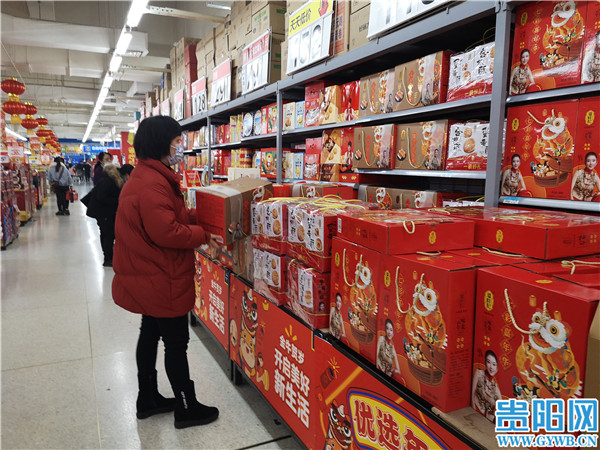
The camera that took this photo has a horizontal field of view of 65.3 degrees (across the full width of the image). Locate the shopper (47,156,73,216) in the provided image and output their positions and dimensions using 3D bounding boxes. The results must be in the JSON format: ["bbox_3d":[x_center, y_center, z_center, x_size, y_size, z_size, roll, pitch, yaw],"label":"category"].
[{"bbox_3d":[-6.909,-1.111,13.500,0.620,1.670,0.420,-5,8,-37],"label":"shopper"}]

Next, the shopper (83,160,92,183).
[{"bbox_3d":[-15.892,-4.001,35.000,0.520,1.660,0.360,-3,7,-26],"label":"shopper"}]

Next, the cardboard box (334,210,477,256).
[{"bbox_3d":[0.377,0.023,1.754,0.350,0.097,0.370,-2,7,-23],"label":"cardboard box"}]

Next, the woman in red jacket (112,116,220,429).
[{"bbox_3d":[-0.695,0.259,2.478,0.560,1.625,0.520,-3,7,-26],"label":"woman in red jacket"}]

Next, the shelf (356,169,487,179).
[{"bbox_3d":[0.851,-0.301,2.750,0.460,0.035,1.170,-3,7,-26],"label":"shelf"}]

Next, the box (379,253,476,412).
[{"bbox_3d":[0.391,0.309,1.471,0.108,0.400,0.335,-3,7,-25],"label":"box"}]

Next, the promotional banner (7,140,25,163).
[{"bbox_3d":[-6.687,-1.728,11.000,0.430,0.530,0.030,-3,7,-26],"label":"promotional banner"}]

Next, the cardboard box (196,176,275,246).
[{"bbox_3d":[-0.356,-0.087,2.647,0.200,0.261,0.410,15,23,31],"label":"cardboard box"}]

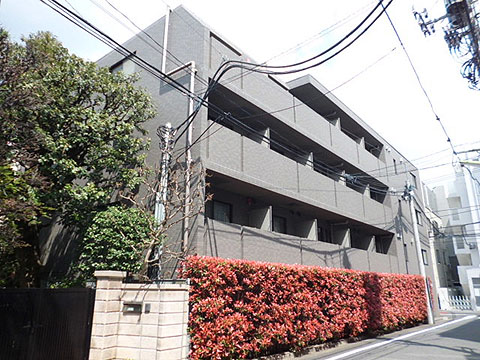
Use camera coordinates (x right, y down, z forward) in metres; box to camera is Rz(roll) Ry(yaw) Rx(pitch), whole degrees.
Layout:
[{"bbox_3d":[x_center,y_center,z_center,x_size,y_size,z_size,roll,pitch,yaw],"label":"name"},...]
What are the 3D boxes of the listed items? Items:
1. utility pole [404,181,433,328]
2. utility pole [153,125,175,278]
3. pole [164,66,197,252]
[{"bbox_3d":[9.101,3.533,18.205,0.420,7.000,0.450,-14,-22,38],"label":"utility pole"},{"bbox_3d":[-1.645,1.177,7.630,0.350,5.250,0.380,-14,-22,38],"label":"utility pole"},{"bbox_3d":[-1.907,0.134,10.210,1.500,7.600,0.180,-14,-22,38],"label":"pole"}]

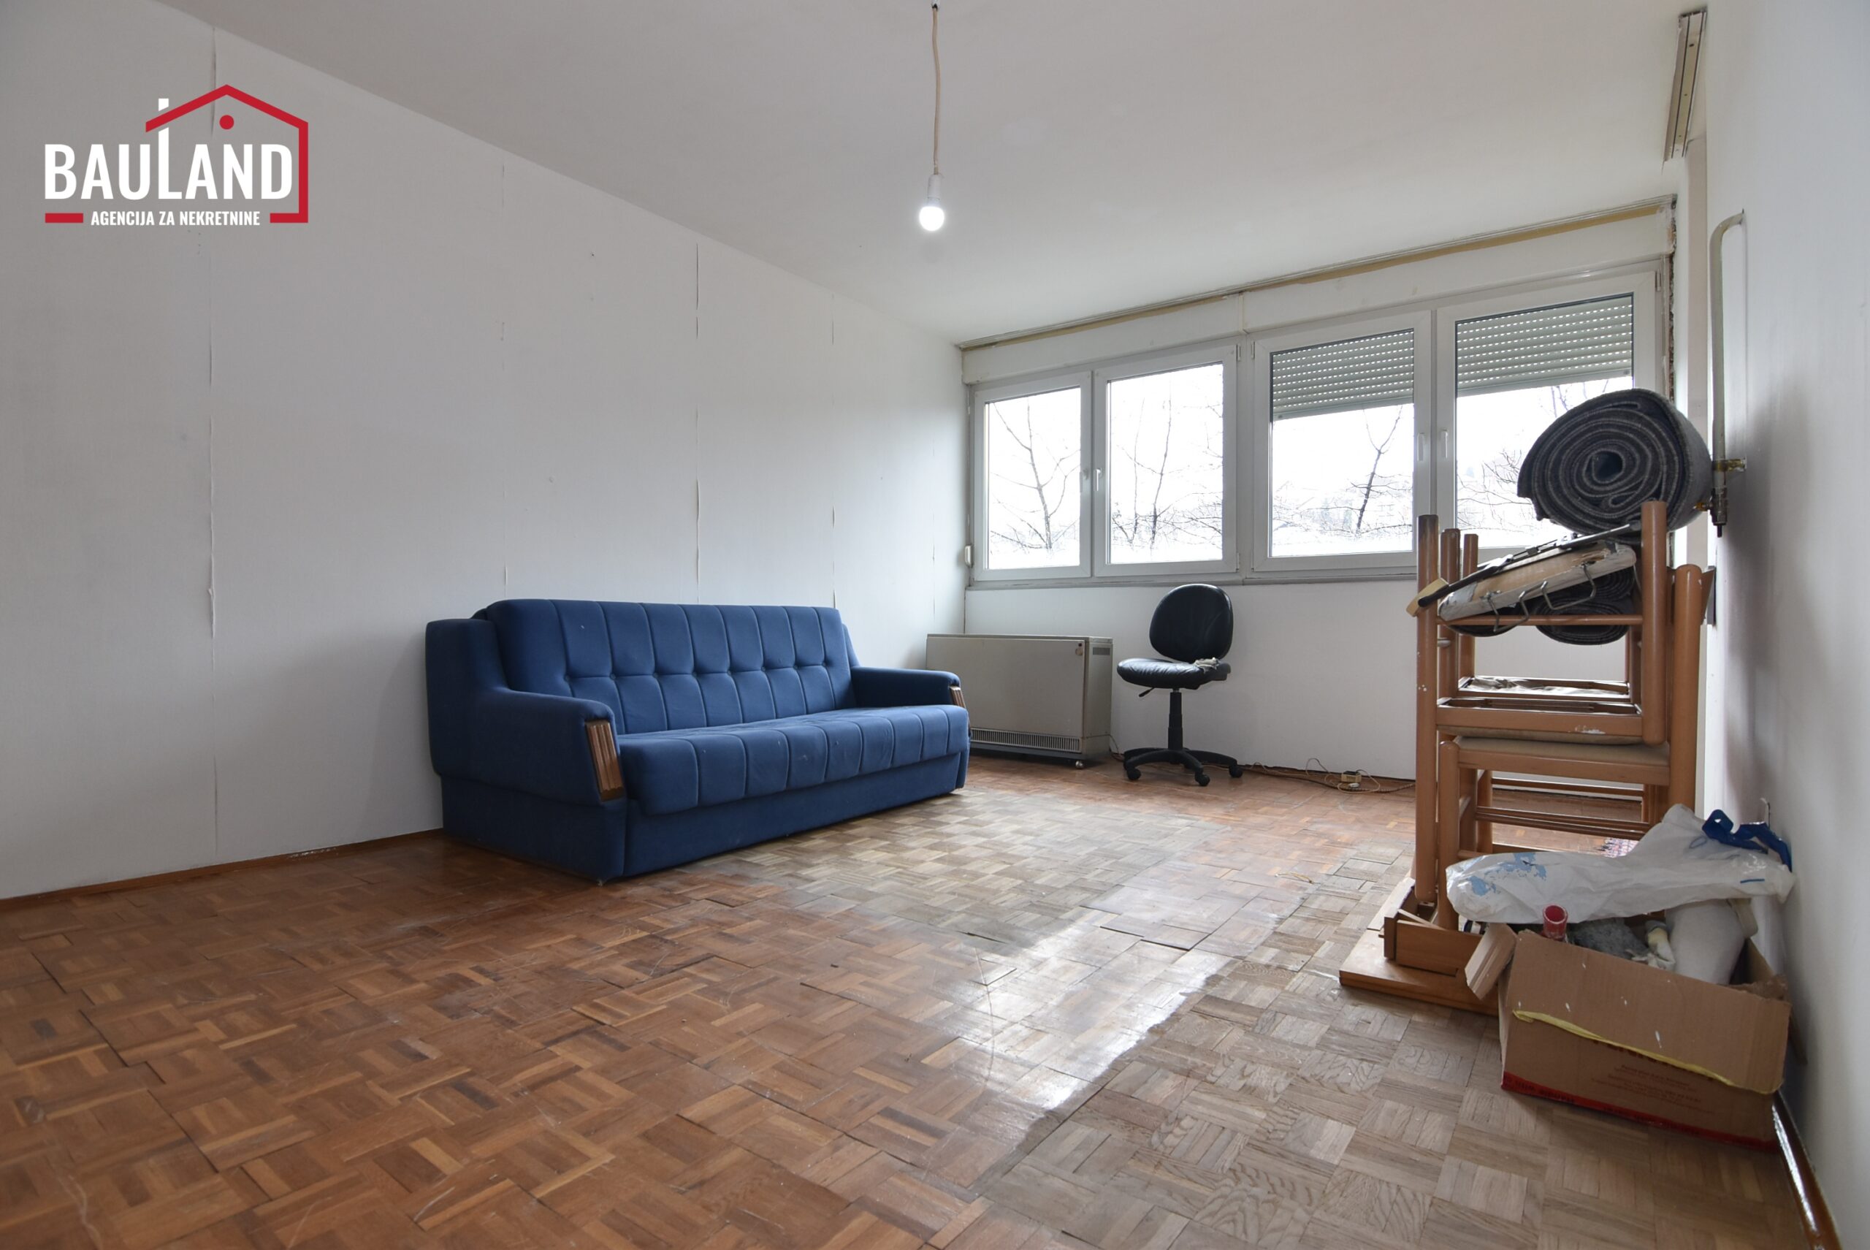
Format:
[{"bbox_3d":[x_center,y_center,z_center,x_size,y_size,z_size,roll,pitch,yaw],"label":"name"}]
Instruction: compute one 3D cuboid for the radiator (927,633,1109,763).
[{"bbox_3d":[0.491,0.432,5.001,1.060,0.710,0.340,0,0,35],"label":"radiator"}]

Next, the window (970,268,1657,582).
[{"bbox_3d":[1.740,-0.954,4.648,3.528,1.344,0.100,0,0,32],"label":"window"}]

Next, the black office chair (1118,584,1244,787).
[{"bbox_3d":[1.264,0.292,4.328,0.620,0.990,0.600,0,0,-33],"label":"black office chair"}]

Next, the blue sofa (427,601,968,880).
[{"bbox_3d":[-0.823,0.348,3.469,0.964,0.857,1.928,0,0,37],"label":"blue sofa"}]

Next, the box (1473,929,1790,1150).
[{"bbox_3d":[1.135,0.650,1.412,0.380,0.250,0.265,0,0,28],"label":"box"}]

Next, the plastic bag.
[{"bbox_3d":[1.145,0.400,1.417,0.450,0.180,0.210,0,0,30],"label":"plastic bag"}]

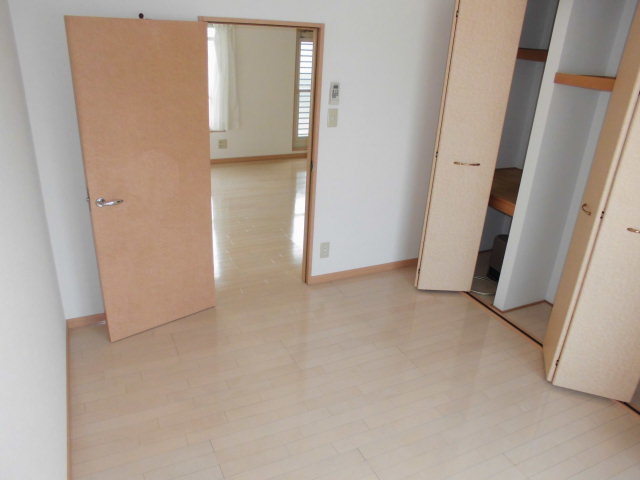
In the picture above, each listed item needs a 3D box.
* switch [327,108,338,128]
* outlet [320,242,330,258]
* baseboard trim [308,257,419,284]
[{"bbox_3d":[0.086,-0.803,3.177,0.072,0.120,0.010,-8,25,-24],"label":"switch"},{"bbox_3d":[0.038,0.080,3.545,0.072,0.121,0.010,-8,25,-24],"label":"outlet"},{"bbox_3d":[0.379,0.245,3.801,1.010,0.065,0.012,-8,25,-24],"label":"baseboard trim"}]

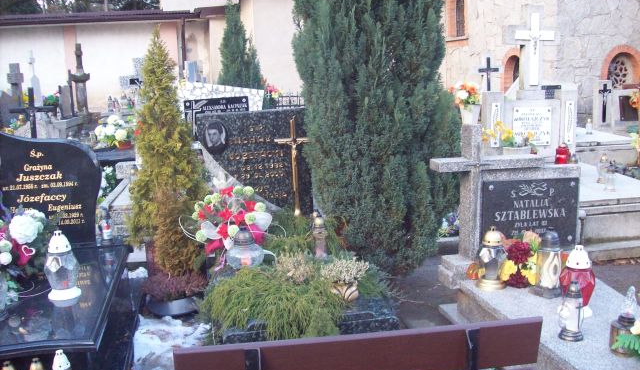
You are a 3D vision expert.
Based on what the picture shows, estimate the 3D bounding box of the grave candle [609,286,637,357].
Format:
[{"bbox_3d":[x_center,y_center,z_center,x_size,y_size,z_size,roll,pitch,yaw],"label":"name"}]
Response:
[{"bbox_3d":[1.464,0.651,3.200,0.140,0.325,0.140,-3,10,-12],"label":"grave candle"}]

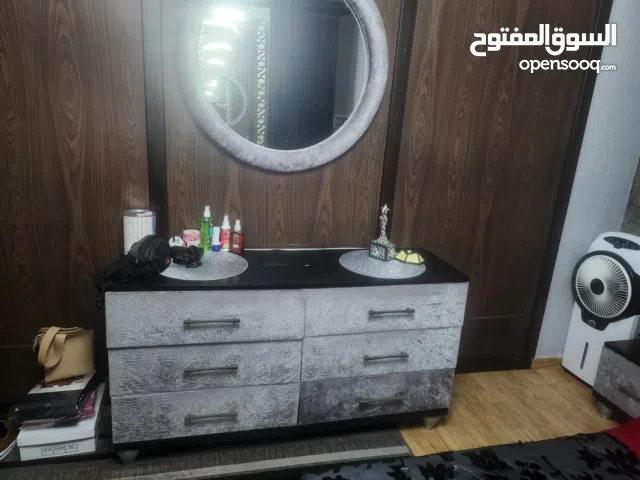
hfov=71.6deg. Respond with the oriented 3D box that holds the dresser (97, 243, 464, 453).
[{"bbox_3d":[-0.135,0.492,2.097,1.485,0.787,0.504,0,15,-14],"label":"dresser"}]

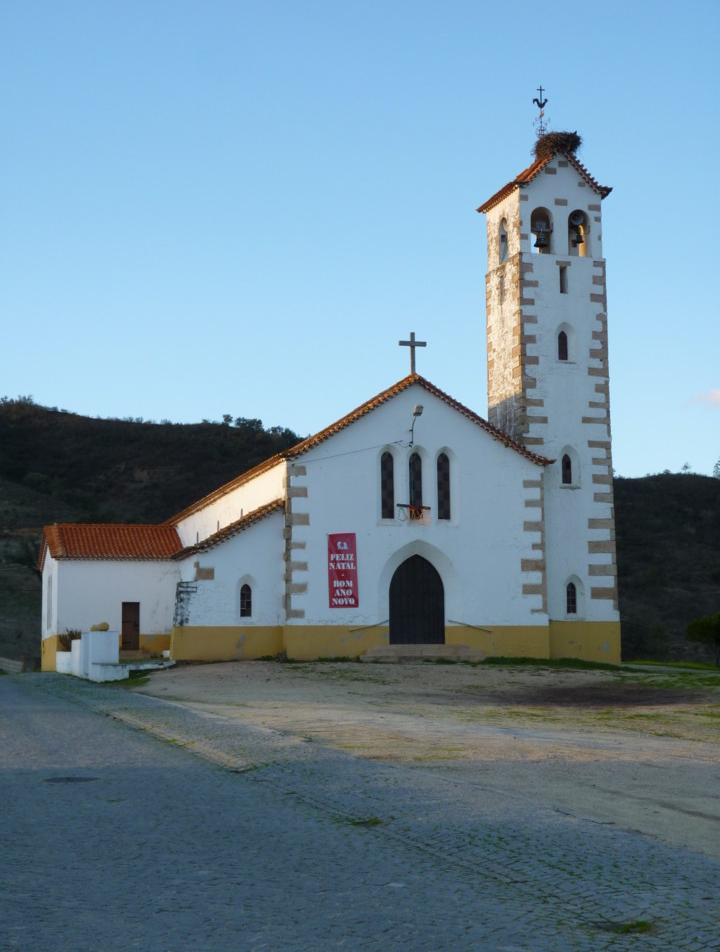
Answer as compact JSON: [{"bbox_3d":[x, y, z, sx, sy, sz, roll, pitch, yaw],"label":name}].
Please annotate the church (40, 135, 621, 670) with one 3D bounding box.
[{"bbox_3d":[-2.827,-1.510,71.225,18.927,19.323,26.781,1,-8,-16],"label":"church"}]

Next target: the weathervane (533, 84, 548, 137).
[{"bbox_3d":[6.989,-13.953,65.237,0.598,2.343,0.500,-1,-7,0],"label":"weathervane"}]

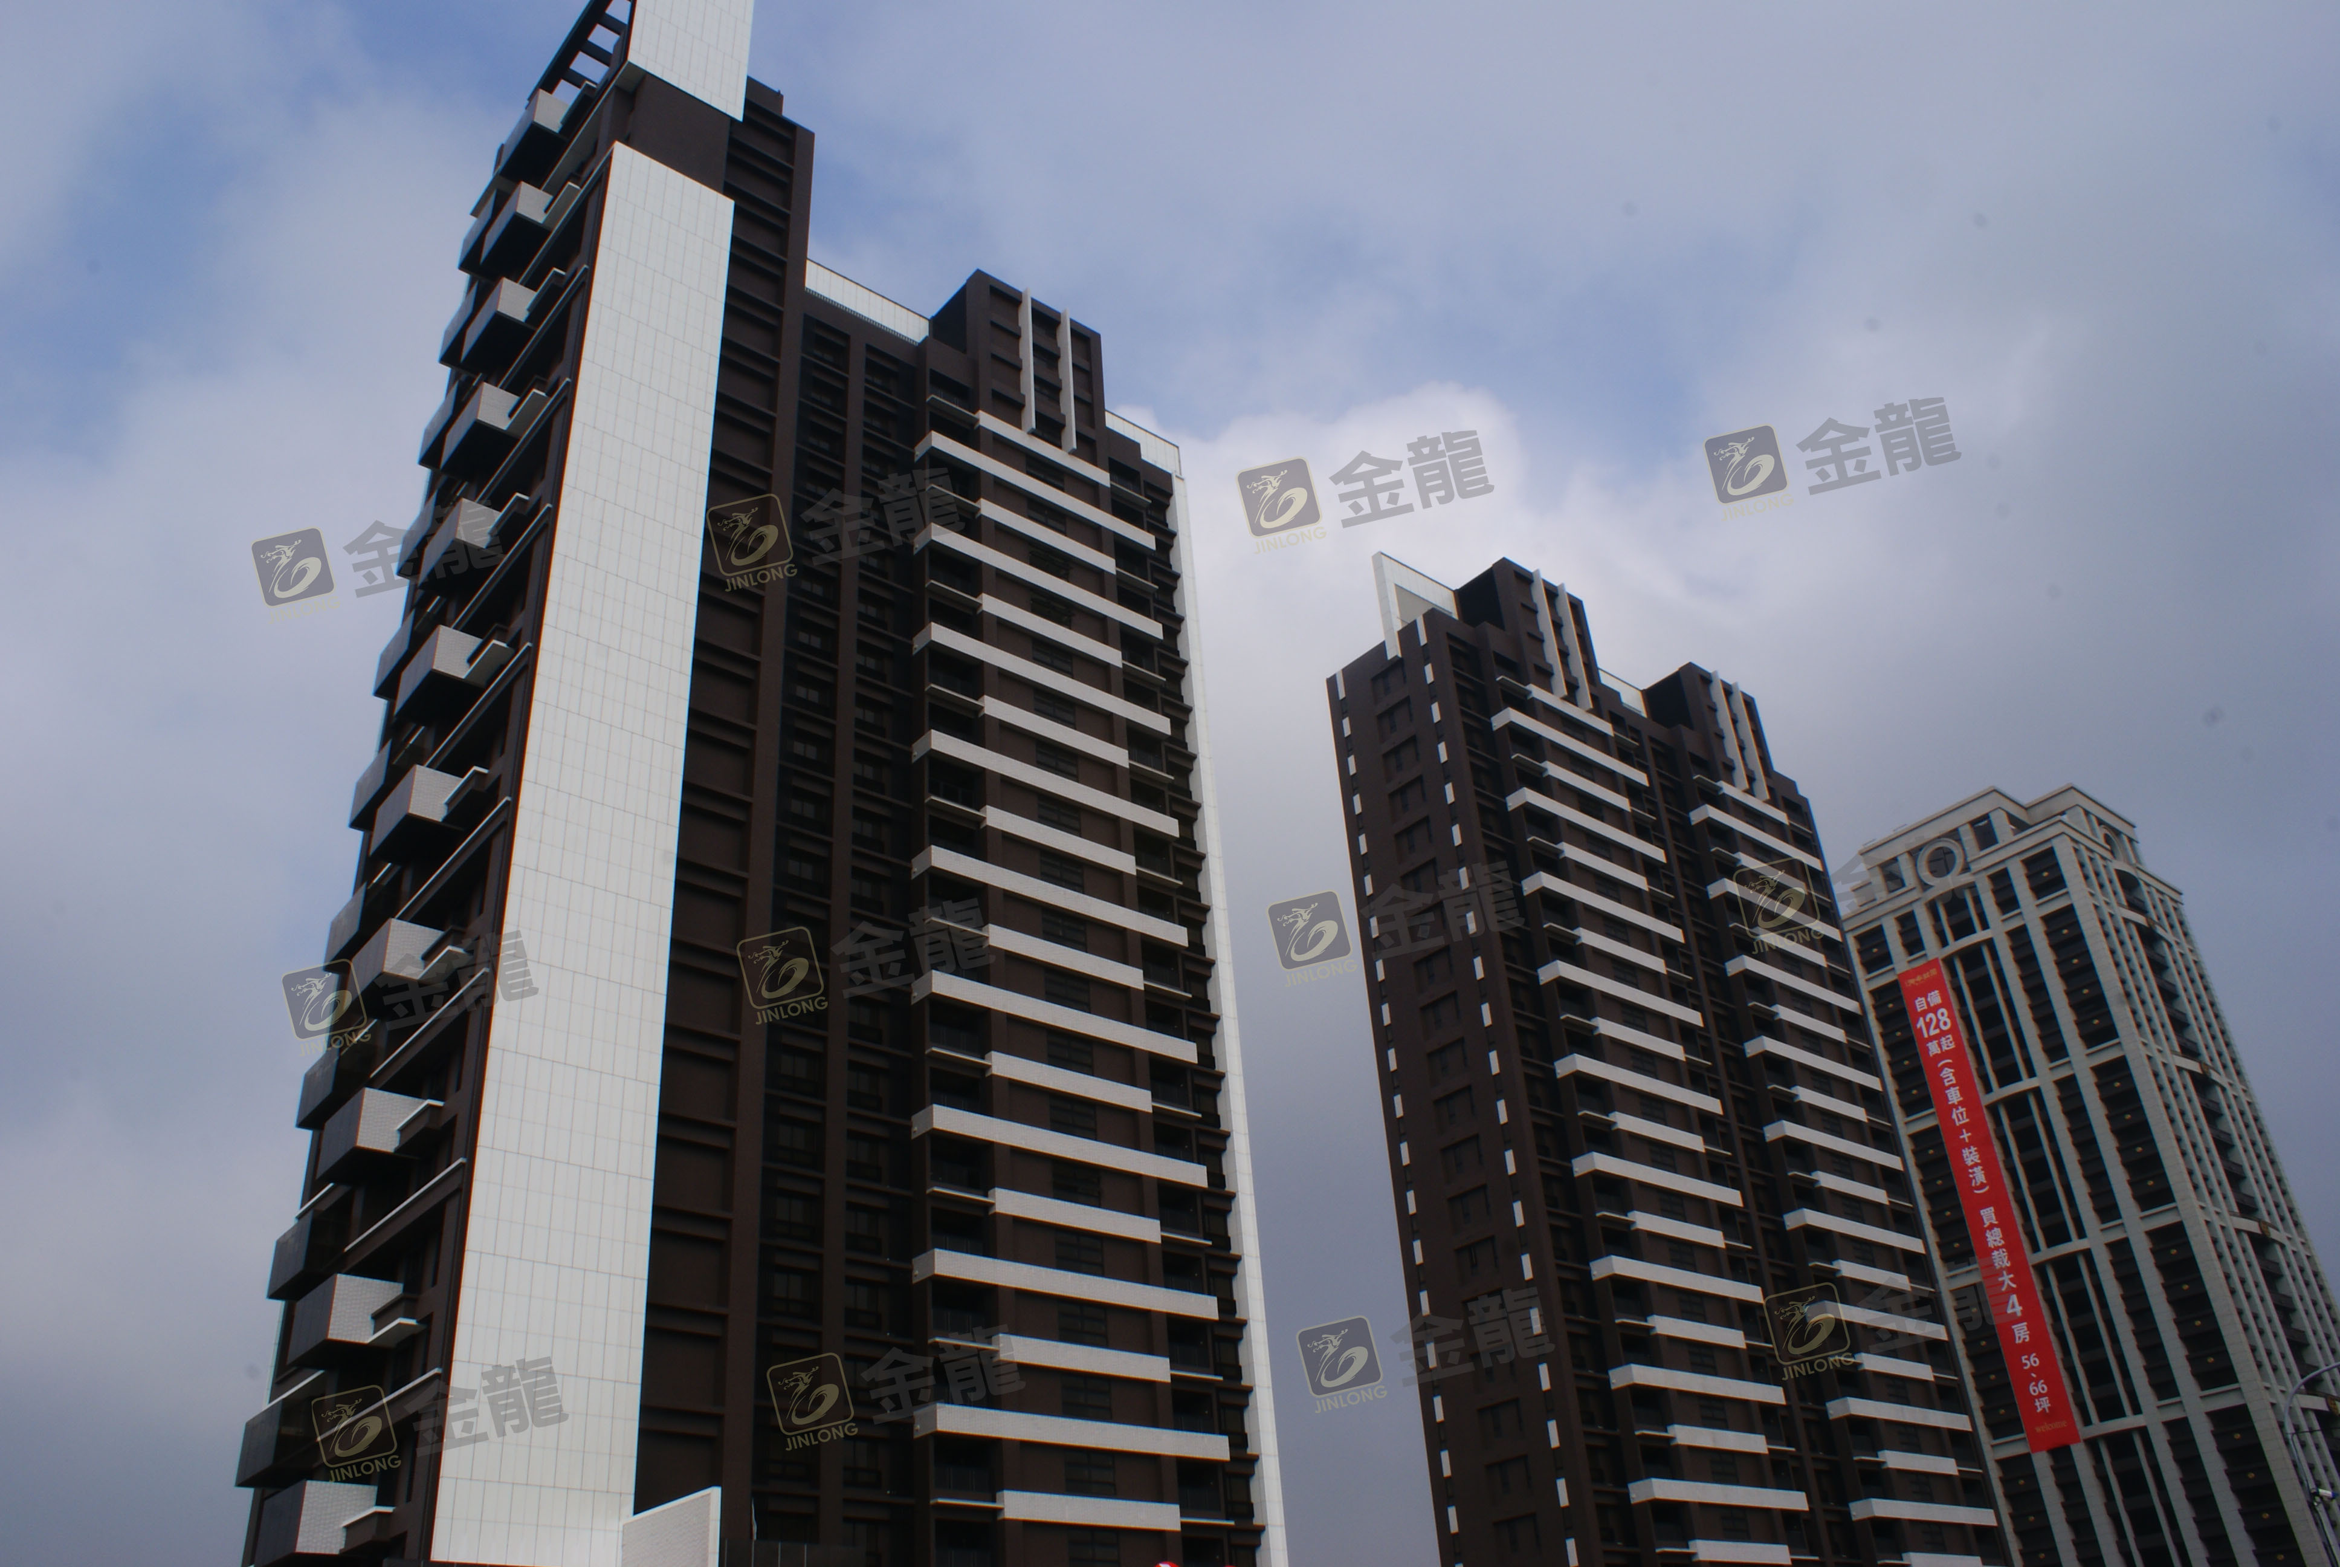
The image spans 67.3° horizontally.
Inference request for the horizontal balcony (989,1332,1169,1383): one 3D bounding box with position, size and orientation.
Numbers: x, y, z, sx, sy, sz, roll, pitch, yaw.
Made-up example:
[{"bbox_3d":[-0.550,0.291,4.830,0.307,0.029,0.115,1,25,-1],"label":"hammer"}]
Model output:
[{"bbox_3d":[-3.763,25.668,78.192,9.848,1.073,0.508,21,-39,-37],"label":"horizontal balcony"}]

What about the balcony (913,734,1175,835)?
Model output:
[{"bbox_3d":[-6.002,0.538,89.469,15.653,1.107,1.600,21,-40,-36],"label":"balcony"}]

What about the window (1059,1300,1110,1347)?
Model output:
[{"bbox_3d":[-3.754,23.432,75.775,2.616,1.800,0.200,21,-40,-36],"label":"window"}]

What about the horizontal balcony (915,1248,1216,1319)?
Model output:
[{"bbox_3d":[-4.174,22.091,76.355,15.437,1.018,1.600,21,-40,-36],"label":"horizontal balcony"}]

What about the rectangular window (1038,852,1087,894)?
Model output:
[{"bbox_3d":[-5.461,4.663,89.470,2.784,1.760,0.192,20,-38,-36],"label":"rectangular window"}]

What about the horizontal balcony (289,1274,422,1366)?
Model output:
[{"bbox_3d":[-26.235,17.375,56.035,2.300,2.080,3.950,21,-40,-36],"label":"horizontal balcony"}]

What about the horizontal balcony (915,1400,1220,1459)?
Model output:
[{"bbox_3d":[-3.869,28.685,76.968,16.635,1.073,1.690,21,-39,-37],"label":"horizontal balcony"}]

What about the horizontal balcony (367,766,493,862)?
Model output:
[{"bbox_3d":[-27.971,1.431,65.661,2.200,2.080,3.950,21,-40,-36],"label":"horizontal balcony"}]

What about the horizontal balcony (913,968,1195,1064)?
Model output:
[{"bbox_3d":[-5.298,11.932,86.865,16.635,1.073,1.690,21,-39,-37],"label":"horizontal balcony"}]

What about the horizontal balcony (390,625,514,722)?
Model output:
[{"bbox_3d":[-29.672,-4.216,71.959,2.304,2.176,4.032,20,-38,-36],"label":"horizontal balcony"}]

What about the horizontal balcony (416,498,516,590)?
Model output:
[{"bbox_3d":[-30.072,-9.841,75.065,2.227,2.144,4.148,21,-39,-37],"label":"horizontal balcony"}]

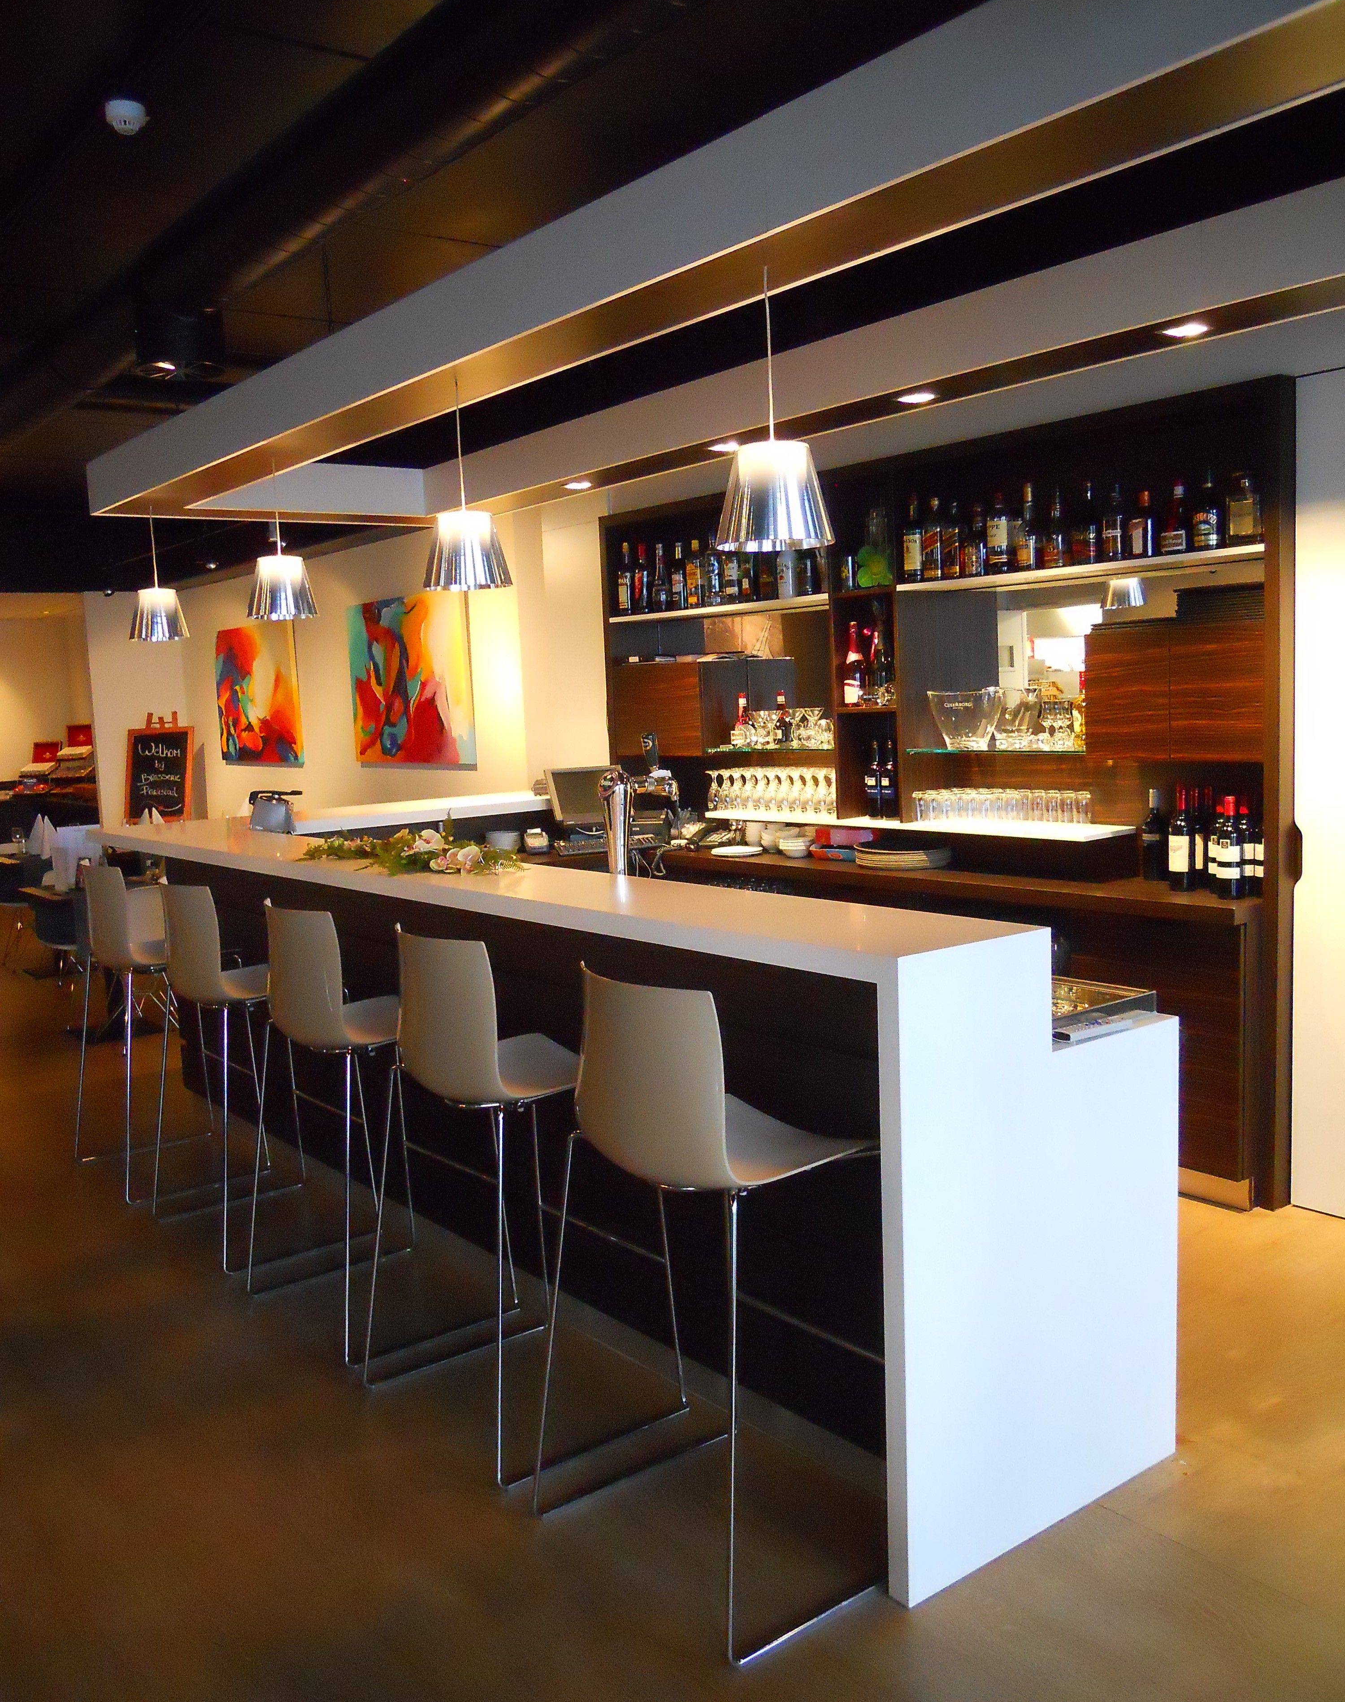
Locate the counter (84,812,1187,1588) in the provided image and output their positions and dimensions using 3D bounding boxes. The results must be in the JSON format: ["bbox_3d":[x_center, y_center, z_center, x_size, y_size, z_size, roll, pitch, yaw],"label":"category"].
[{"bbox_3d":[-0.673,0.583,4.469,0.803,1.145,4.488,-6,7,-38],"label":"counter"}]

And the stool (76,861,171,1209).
[{"bbox_3d":[-1.742,0.556,4.999,0.515,1.071,0.576,-7,7,-37],"label":"stool"}]

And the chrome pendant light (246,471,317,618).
[{"bbox_3d":[-1.284,-0.999,4.729,0.234,0.474,0.234,-7,7,-37],"label":"chrome pendant light"}]

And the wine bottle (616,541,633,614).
[{"bbox_3d":[-0.231,-1.275,6.821,0.072,0.350,0.072,-2,6,0],"label":"wine bottle"}]

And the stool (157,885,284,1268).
[{"bbox_3d":[-1.292,0.627,4.489,0.527,1.093,0.613,-6,7,-38],"label":"stool"}]

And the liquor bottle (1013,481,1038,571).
[{"bbox_3d":[1.199,-1.095,4.909,0.077,0.298,0.077,2,7,33],"label":"liquor bottle"}]

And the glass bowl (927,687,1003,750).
[{"bbox_3d":[1.037,-0.470,5.134,0.253,0.224,0.271,-2,6,0],"label":"glass bowl"}]

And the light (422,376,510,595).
[{"bbox_3d":[-0.543,-0.954,3.745,0.237,0.533,0.237,-2,6,0],"label":"light"}]

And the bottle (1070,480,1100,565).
[{"bbox_3d":[1.313,-1.042,4.623,0.089,0.267,0.091,-7,7,-37],"label":"bottle"}]

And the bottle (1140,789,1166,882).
[{"bbox_3d":[1.651,-0.061,4.969,0.075,0.315,0.075,-6,7,-38],"label":"bottle"}]

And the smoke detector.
[{"bbox_3d":[-1.428,-1.913,3.798,0.106,0.057,0.106,-6,7,-38],"label":"smoke detector"}]

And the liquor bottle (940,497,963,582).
[{"bbox_3d":[0.997,-1.107,5.166,0.078,0.283,0.078,3,7,40],"label":"liquor bottle"}]

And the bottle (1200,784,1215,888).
[{"bbox_3d":[1.731,-0.044,4.691,0.075,0.330,0.075,-6,7,-38],"label":"bottle"}]

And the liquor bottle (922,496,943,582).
[{"bbox_3d":[0.940,-1.122,5.237,0.078,0.304,0.078,2,7,33],"label":"liquor bottle"}]

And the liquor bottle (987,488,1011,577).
[{"bbox_3d":[1.126,-1.096,5.002,0.079,0.286,0.079,2,7,32],"label":"liquor bottle"}]

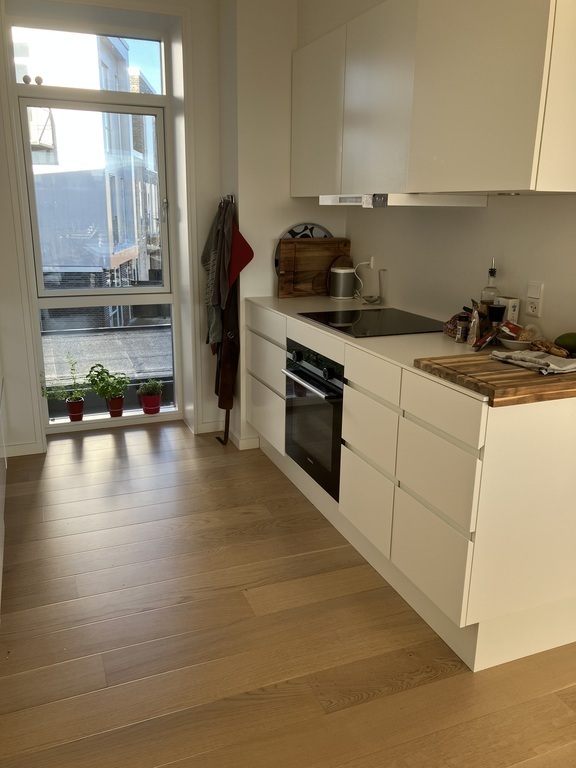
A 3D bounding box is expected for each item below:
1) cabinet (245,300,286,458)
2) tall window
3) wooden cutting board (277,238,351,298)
[{"bbox_3d":[0.142,-0.076,3.389,0.570,0.705,0.590,-6,17,-22],"label":"cabinet"},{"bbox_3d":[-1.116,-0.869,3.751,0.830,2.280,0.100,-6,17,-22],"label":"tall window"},{"bbox_3d":[0.152,-0.662,3.537,0.430,0.325,0.030,-6,13,-22],"label":"wooden cutting board"}]

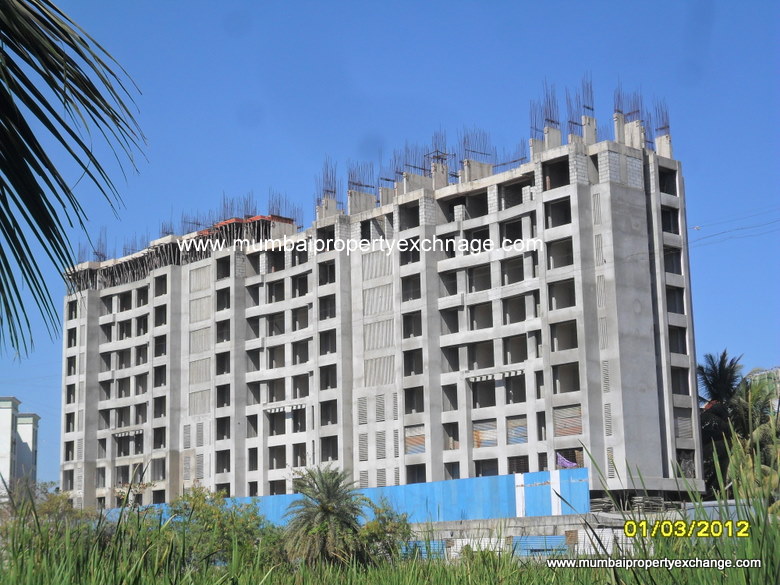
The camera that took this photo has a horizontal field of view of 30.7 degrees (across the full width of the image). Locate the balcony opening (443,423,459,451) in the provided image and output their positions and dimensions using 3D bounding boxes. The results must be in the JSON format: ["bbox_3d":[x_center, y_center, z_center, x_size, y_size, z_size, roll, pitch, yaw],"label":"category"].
[{"bbox_3d":[4.817,11.161,109.692,0.300,2.009,1.720,9,-15,-42],"label":"balcony opening"}]

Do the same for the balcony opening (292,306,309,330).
[{"bbox_3d":[-7.719,2.372,125.590,0.500,2.030,2.100,9,-15,-43],"label":"balcony opening"}]

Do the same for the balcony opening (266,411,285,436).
[{"bbox_3d":[-9.866,11.796,127.185,0.500,2.060,2.240,9,-15,-43],"label":"balcony opening"}]

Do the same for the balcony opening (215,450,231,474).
[{"bbox_3d":[-15.021,15.442,129.289,0.300,2.009,2.094,9,-15,-42],"label":"balcony opening"}]

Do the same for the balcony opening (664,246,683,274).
[{"bbox_3d":[20.843,-2.362,105.062,2.077,1.992,0.300,9,-15,-42],"label":"balcony opening"}]

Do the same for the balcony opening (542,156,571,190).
[{"bbox_3d":[12.192,-8.641,103.088,0.300,2.009,2.414,9,-15,-42],"label":"balcony opening"}]

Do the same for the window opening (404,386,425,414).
[{"bbox_3d":[2.124,8.336,108.849,0.700,1.959,2.104,9,-15,-42],"label":"window opening"}]

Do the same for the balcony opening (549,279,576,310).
[{"bbox_3d":[11.980,0.180,97.941,0.450,1.972,2.455,9,-15,-42],"label":"balcony opening"}]

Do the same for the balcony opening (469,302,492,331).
[{"bbox_3d":[7.089,1.851,106.479,0.700,1.899,2.398,9,-15,-42],"label":"balcony opening"}]

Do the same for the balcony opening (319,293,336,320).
[{"bbox_3d":[-4.878,1.332,118.949,0.900,1.980,2.050,9,-15,-42],"label":"balcony opening"}]

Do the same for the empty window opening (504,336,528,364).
[{"bbox_3d":[9.249,4.199,103.397,0.350,1.959,2.289,9,-15,-42],"label":"empty window opening"}]

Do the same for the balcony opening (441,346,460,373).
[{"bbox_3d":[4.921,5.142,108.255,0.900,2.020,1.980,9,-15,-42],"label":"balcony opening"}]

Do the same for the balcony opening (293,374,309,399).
[{"bbox_3d":[-7.462,8.008,121.253,0.350,1.895,2.269,9,-15,-42],"label":"balcony opening"}]

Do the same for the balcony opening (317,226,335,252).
[{"bbox_3d":[-5.058,-4.383,119.654,0.800,2.191,2.355,9,-15,-42],"label":"balcony opening"}]

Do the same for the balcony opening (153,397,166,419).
[{"bbox_3d":[-21.475,10.923,134.518,0.700,1.931,1.971,9,-15,-42],"label":"balcony opening"}]

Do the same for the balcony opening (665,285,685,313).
[{"bbox_3d":[20.322,0.573,101.688,2.010,1.979,0.350,8,-15,-41],"label":"balcony opening"}]

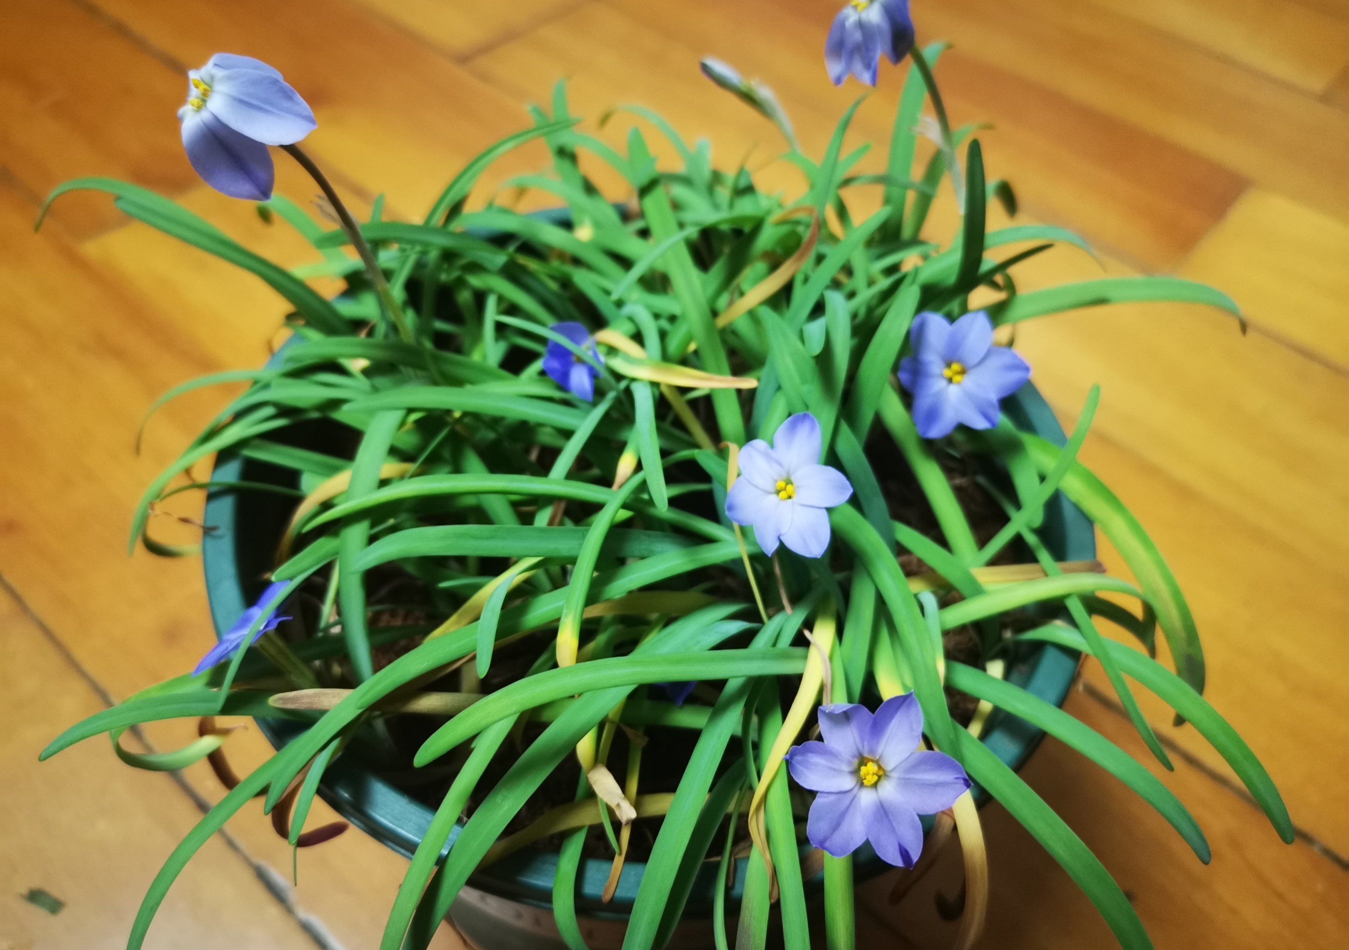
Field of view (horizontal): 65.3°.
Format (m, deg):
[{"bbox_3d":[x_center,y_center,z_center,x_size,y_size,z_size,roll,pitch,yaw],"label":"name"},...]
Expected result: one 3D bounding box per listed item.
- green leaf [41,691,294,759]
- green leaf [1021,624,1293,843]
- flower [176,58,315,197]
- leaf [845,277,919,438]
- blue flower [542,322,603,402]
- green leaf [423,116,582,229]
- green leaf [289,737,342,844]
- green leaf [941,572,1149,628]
[{"bbox_3d":[-0.107,0.051,0.216,0.054,0.012,0.006,-12,51,0],"label":"green leaf"},{"bbox_3d":[0.106,0.052,0.221,0.074,0.020,0.006,38,55,2],"label":"green leaf"},{"bbox_3d":[-0.079,-0.064,0.194,0.023,0.022,0.023,31,47,-20],"label":"flower"},{"bbox_3d":[0.054,-0.031,0.272,0.008,0.043,0.009,21,7,14],"label":"leaf"},{"bbox_3d":[-0.030,-0.032,0.297,0.024,0.024,0.012,-27,18,-24],"label":"blue flower"},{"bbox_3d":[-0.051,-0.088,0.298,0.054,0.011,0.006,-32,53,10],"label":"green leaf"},{"bbox_3d":[-0.079,0.070,0.229,0.003,0.030,0.004,31,19,6],"label":"green leaf"},{"bbox_3d":[0.090,0.030,0.255,0.050,0.009,0.005,-9,45,2],"label":"green leaf"}]

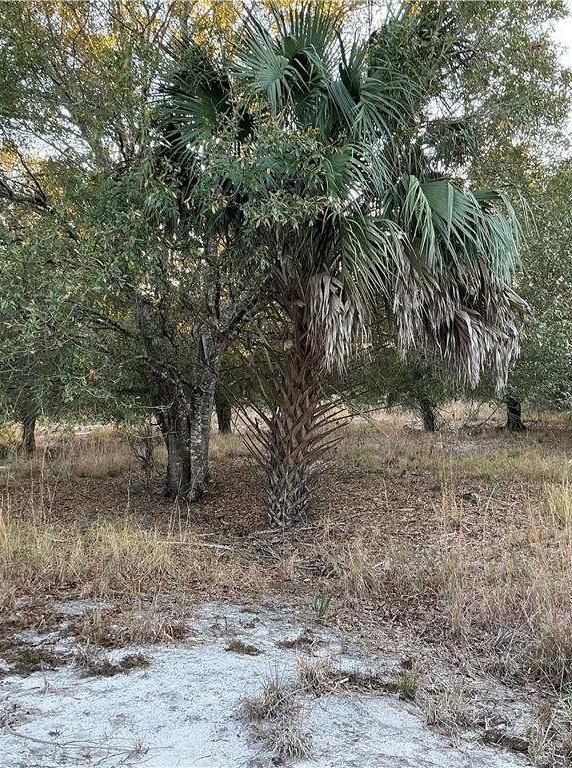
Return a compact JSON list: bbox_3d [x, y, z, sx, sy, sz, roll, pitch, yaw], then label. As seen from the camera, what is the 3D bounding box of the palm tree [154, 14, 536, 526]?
[{"bbox_3d":[0.621,-1.313,9.100,3.799,5.642,3.500,0,1,0],"label":"palm tree"}]

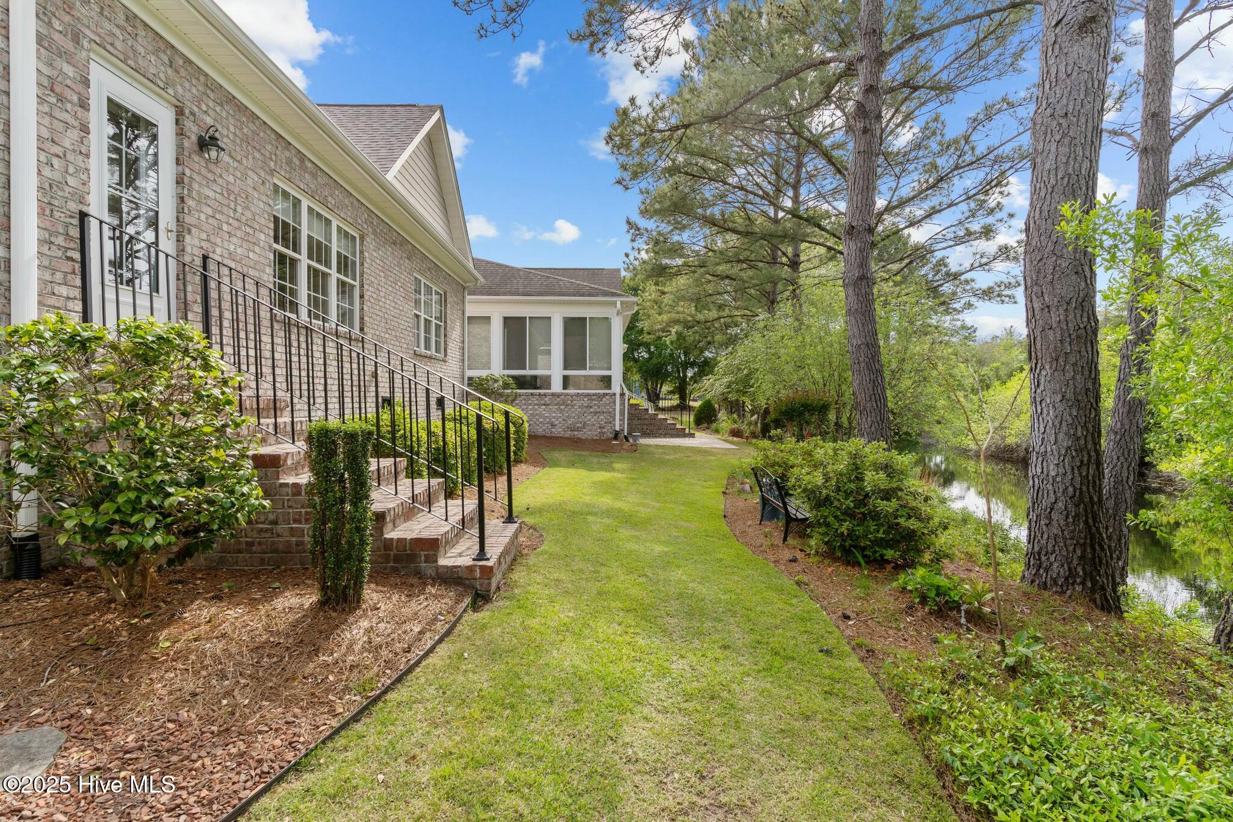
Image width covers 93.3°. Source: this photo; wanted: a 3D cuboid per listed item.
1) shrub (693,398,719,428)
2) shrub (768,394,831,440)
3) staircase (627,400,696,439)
[{"bbox_3d":[4.480,0.070,29.200,1.260,1.480,1.220,0,1,-2],"label":"shrub"},{"bbox_3d":[7.100,0.220,22.600,2.400,1.800,1.950,0,1,-2],"label":"shrub"},{"bbox_3d":[1.660,0.320,24.100,2.950,1.470,2.200,0,1,-2],"label":"staircase"}]

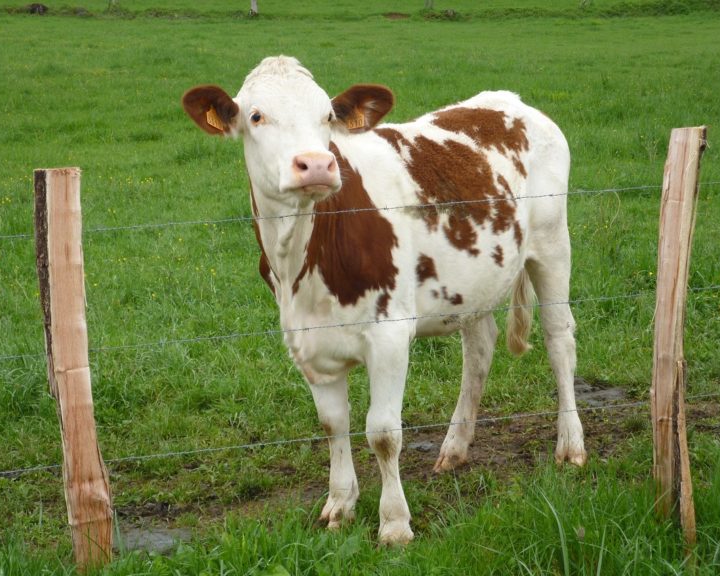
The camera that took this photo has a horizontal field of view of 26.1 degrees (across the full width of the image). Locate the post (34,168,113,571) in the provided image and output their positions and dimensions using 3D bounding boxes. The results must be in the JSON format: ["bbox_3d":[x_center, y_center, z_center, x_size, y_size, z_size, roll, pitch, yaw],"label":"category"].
[{"bbox_3d":[-0.769,0.236,4.188,0.140,1.116,0.110,-3,12,-5],"label":"post"}]

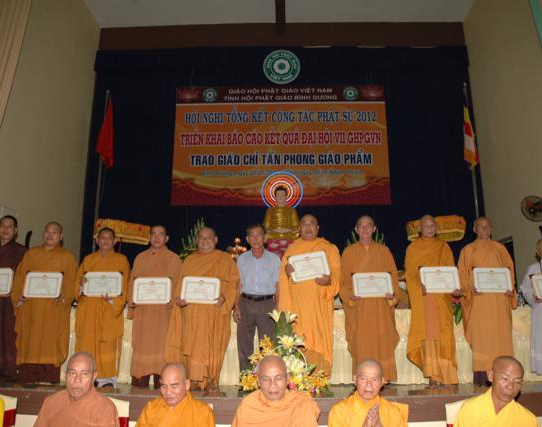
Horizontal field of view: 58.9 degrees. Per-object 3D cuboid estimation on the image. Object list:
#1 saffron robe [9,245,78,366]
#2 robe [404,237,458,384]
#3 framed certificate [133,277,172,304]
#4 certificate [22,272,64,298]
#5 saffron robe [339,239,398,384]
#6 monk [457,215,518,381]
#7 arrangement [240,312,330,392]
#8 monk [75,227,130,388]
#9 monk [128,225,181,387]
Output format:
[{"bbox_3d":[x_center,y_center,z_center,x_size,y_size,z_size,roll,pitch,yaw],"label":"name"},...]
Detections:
[{"bbox_3d":[-2.293,0.926,4.907,0.570,1.208,0.420,1,-12,-6],"label":"saffron robe"},{"bbox_3d":[1.677,0.981,5.015,0.536,1.490,0.420,1,-12,-3],"label":"robe"},{"bbox_3d":[-1.179,0.766,4.775,0.378,0.270,0.025,1,-12,-5],"label":"framed certificate"},{"bbox_3d":[-2.229,0.707,4.718,0.365,0.255,0.020,1,-12,-6],"label":"certificate"},{"bbox_3d":[1.018,0.987,4.953,0.610,1.410,0.420,0,-12,0],"label":"saffron robe"},{"bbox_3d":[2.174,0.853,4.871,0.530,1.672,0.450,-1,-12,6],"label":"monk"},{"bbox_3d":[0.122,1.252,4.334,0.800,0.702,0.550,0,-12,0],"label":"arrangement"},{"bbox_3d":[-1.684,0.909,4.826,0.502,1.574,0.420,2,-12,-8],"label":"monk"},{"bbox_3d":[-1.144,0.887,4.781,0.520,1.573,0.450,1,-12,-3],"label":"monk"}]

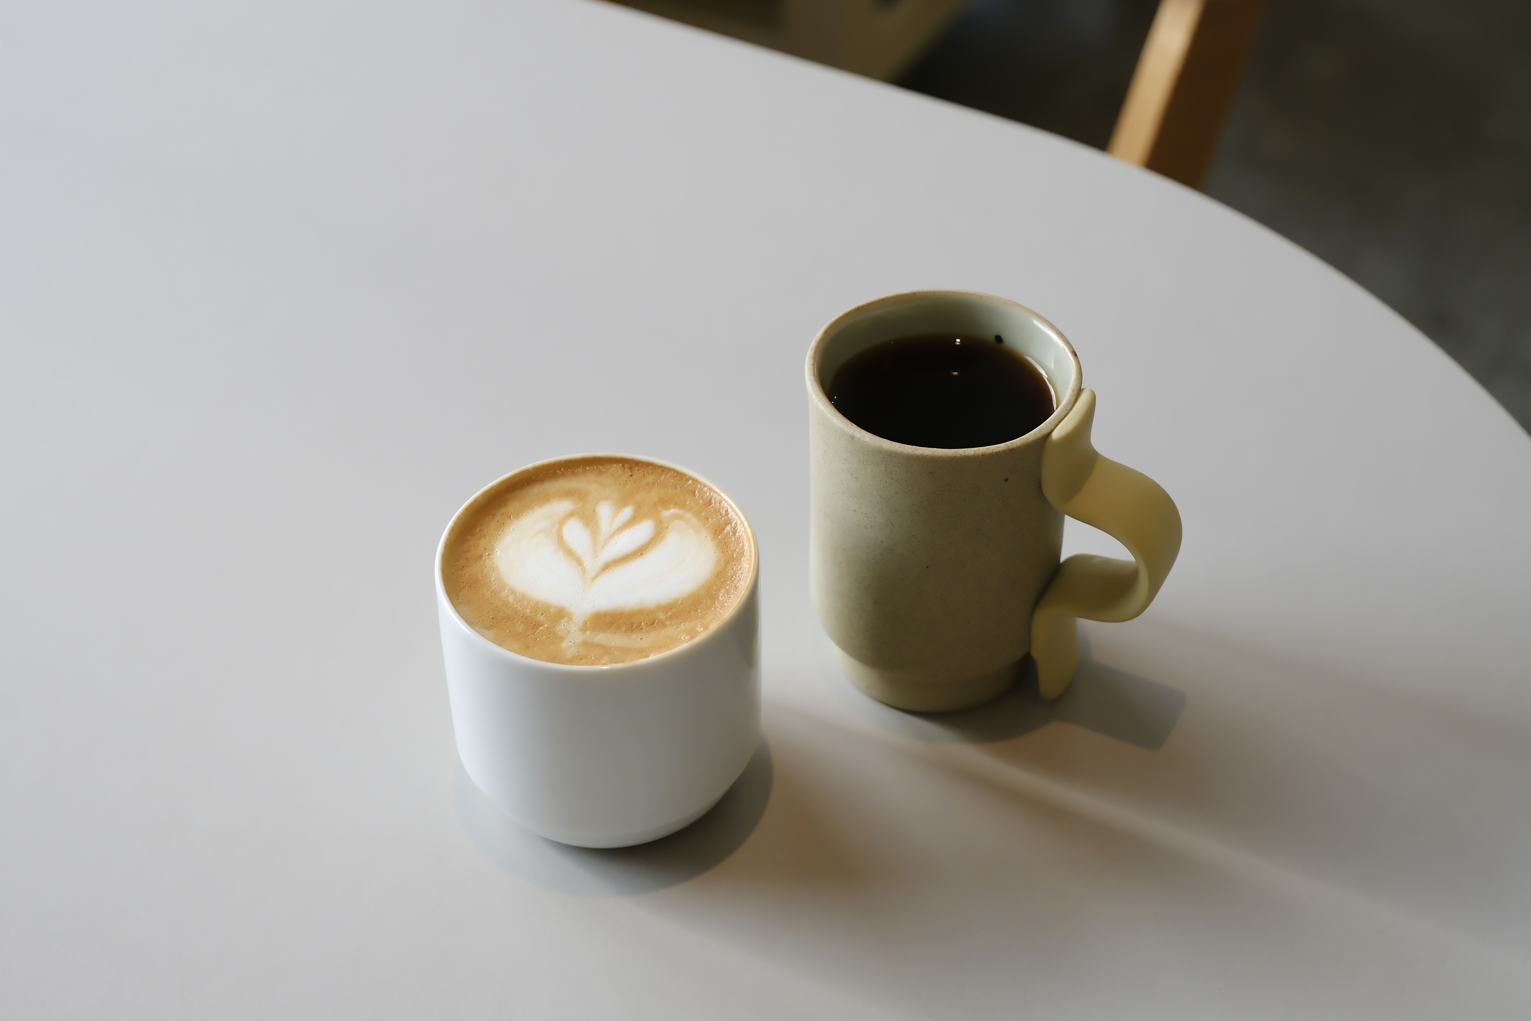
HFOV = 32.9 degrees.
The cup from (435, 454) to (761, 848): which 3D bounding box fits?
[{"bbox_3d":[-0.044,0.040,0.702,0.085,0.074,0.085,0,41,0],"label":"cup"}]

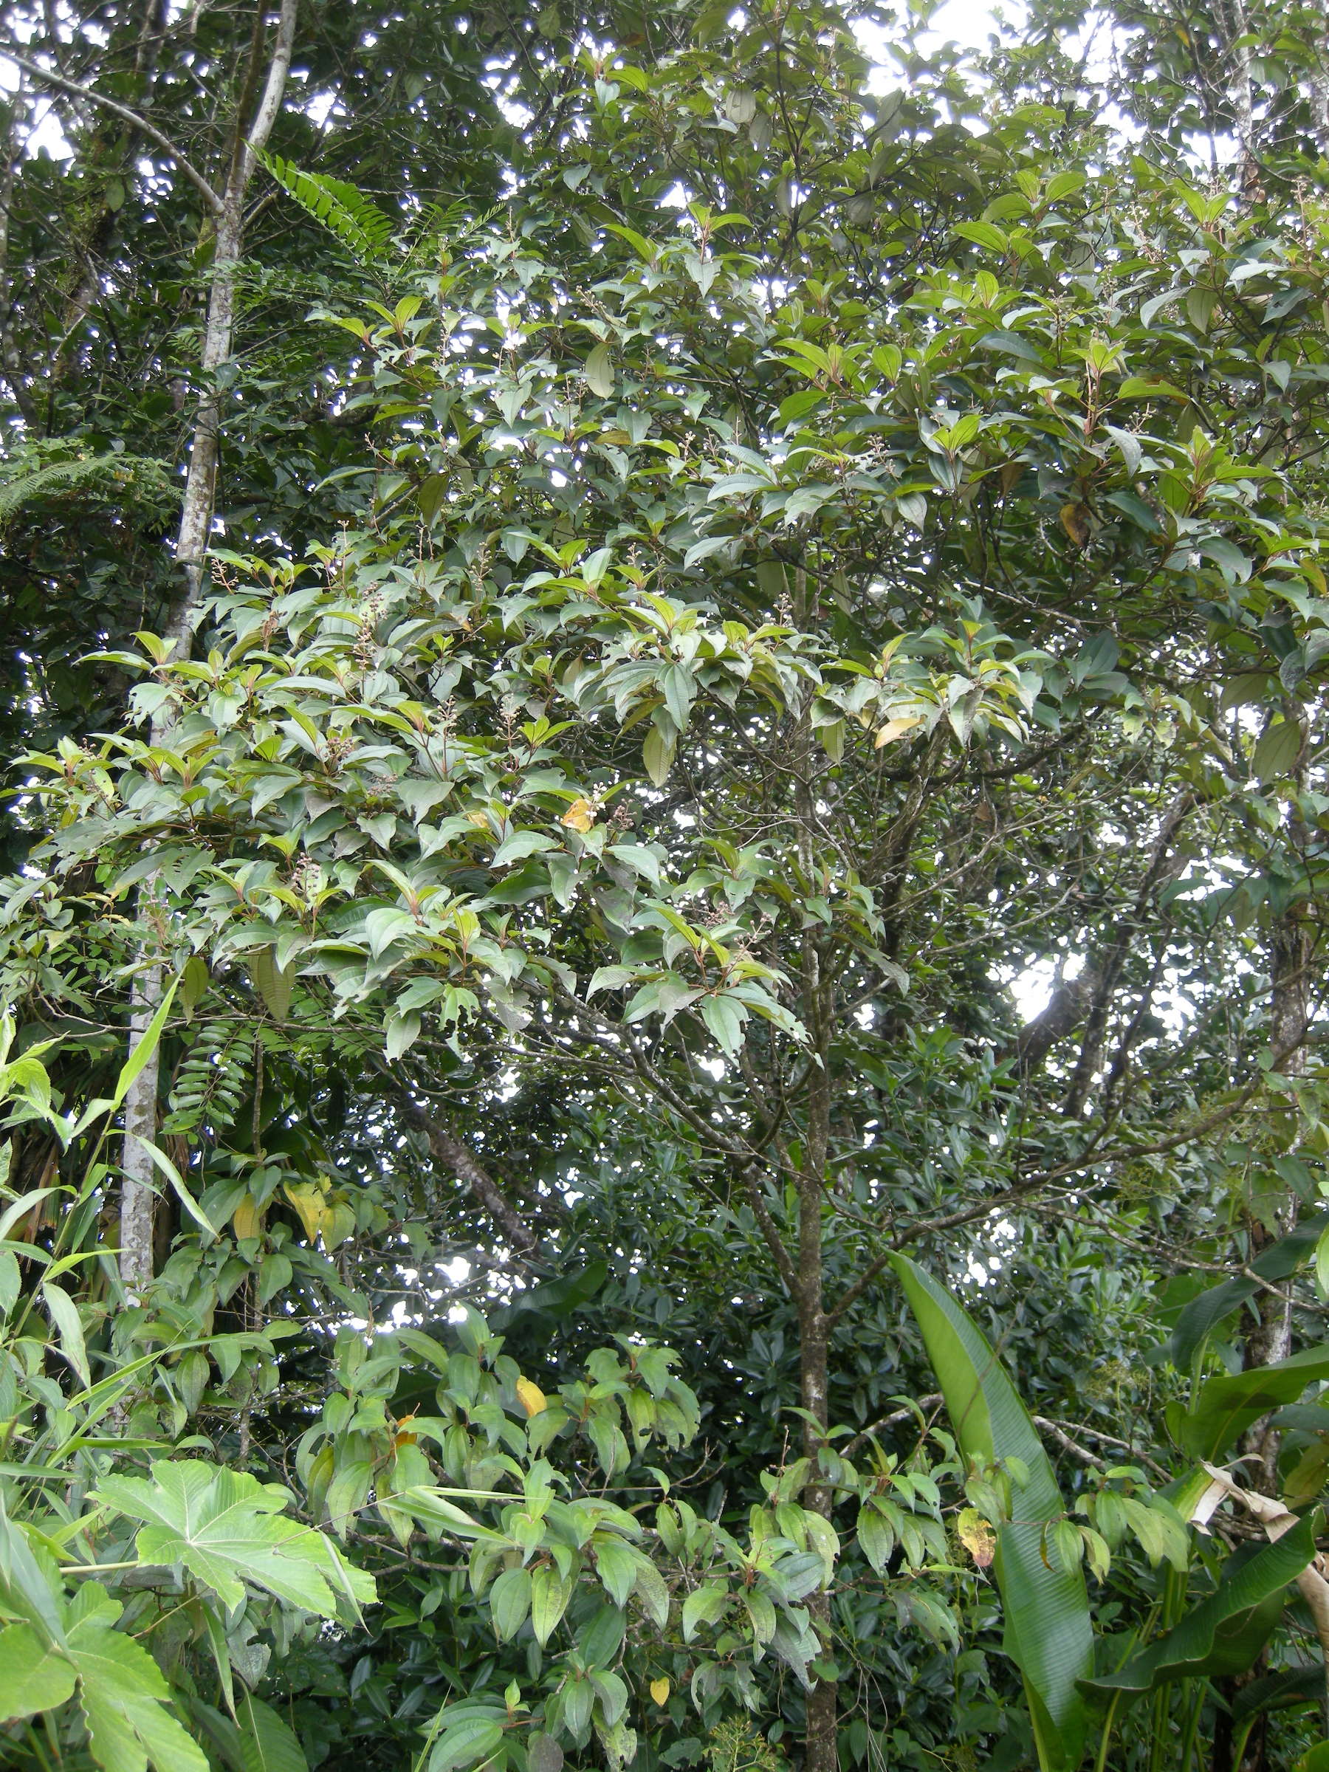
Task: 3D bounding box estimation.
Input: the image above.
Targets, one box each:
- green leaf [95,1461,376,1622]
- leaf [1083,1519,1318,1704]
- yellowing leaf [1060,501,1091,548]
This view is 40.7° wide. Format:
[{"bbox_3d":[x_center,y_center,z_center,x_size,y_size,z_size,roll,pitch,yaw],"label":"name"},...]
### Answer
[{"bbox_3d":[-0.635,0.972,2.700,0.390,0.100,0.360,17,17,14],"label":"green leaf"},{"bbox_3d":[1.158,1.561,3.900,0.530,0.200,0.250,-32,12,-9],"label":"leaf"},{"bbox_3d":[1.101,-0.968,4.800,0.080,0.120,0.040,-1,-6,12],"label":"yellowing leaf"}]

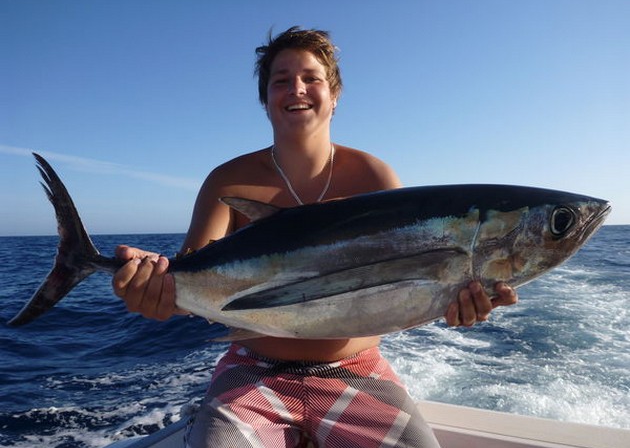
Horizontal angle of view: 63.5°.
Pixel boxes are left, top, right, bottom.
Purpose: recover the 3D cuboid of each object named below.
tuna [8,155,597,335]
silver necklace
[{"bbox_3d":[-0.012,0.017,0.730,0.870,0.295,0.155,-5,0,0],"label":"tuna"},{"bbox_3d":[-0.026,-0.097,1.080,0.137,0.150,0.120,-1,-1,0],"label":"silver necklace"}]

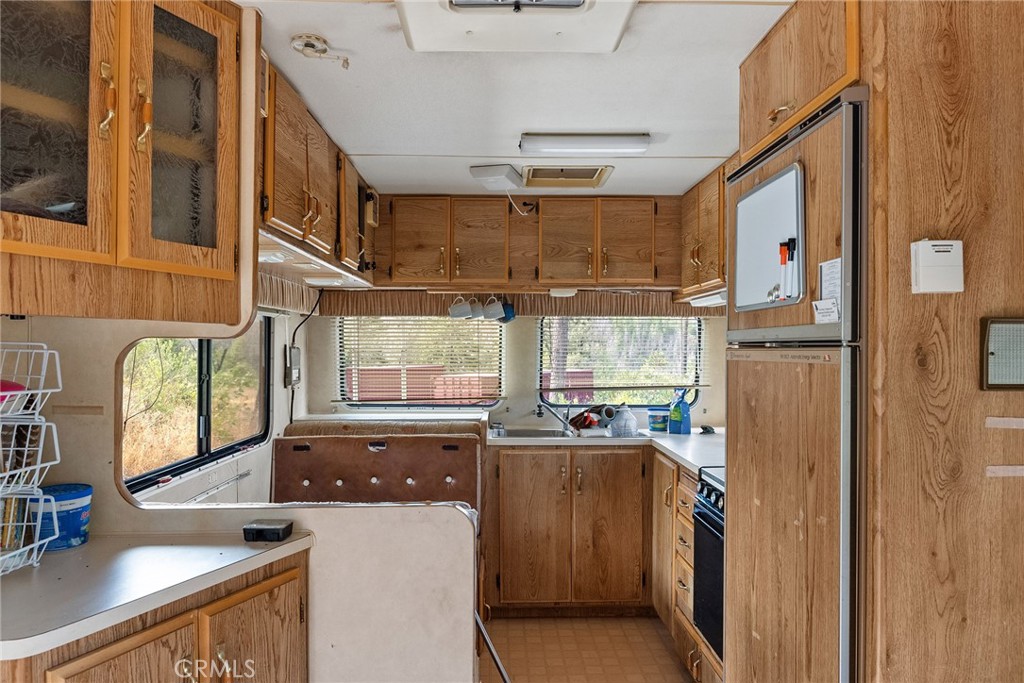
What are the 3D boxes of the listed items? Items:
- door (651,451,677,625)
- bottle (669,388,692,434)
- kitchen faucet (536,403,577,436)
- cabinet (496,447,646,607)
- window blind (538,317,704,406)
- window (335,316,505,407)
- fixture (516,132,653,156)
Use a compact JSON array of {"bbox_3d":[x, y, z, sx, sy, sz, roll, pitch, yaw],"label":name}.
[{"bbox_3d":[0.639,0.829,2.879,0.025,0.678,0.337,0,0,-1],"label":"door"},{"bbox_3d":[0.808,0.334,3.277,0.078,0.222,0.067,0,-1,41],"label":"bottle"},{"bbox_3d":[0.213,0.373,3.266,0.192,0.163,0.080,0,0,-10],"label":"kitchen faucet"},{"bbox_3d":[0.263,0.830,3.306,0.658,0.709,0.470,0,0,-1],"label":"cabinet"},{"bbox_3d":[0.566,0.087,3.515,0.873,0.463,0.040,0,0,-1],"label":"window blind"},{"bbox_3d":[-0.472,0.103,3.524,0.875,0.495,0.050,0,0,-1],"label":"window"},{"bbox_3d":[0.258,-0.699,2.435,0.455,0.045,0.130,0,0,-1],"label":"fixture"}]

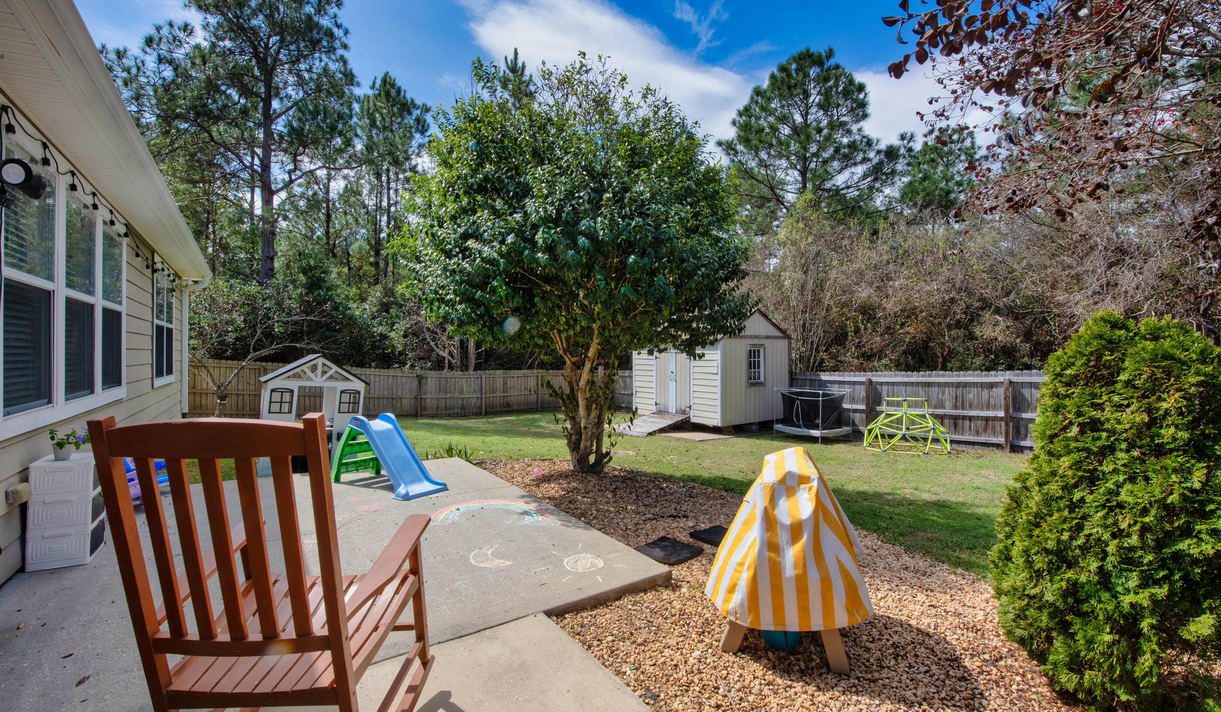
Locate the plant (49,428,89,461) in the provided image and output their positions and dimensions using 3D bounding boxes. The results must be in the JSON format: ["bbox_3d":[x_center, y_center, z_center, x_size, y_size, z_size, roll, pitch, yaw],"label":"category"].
[{"bbox_3d":[-3.310,0.535,3.120,0.220,0.210,0.220,0,0,37],"label":"plant"}]

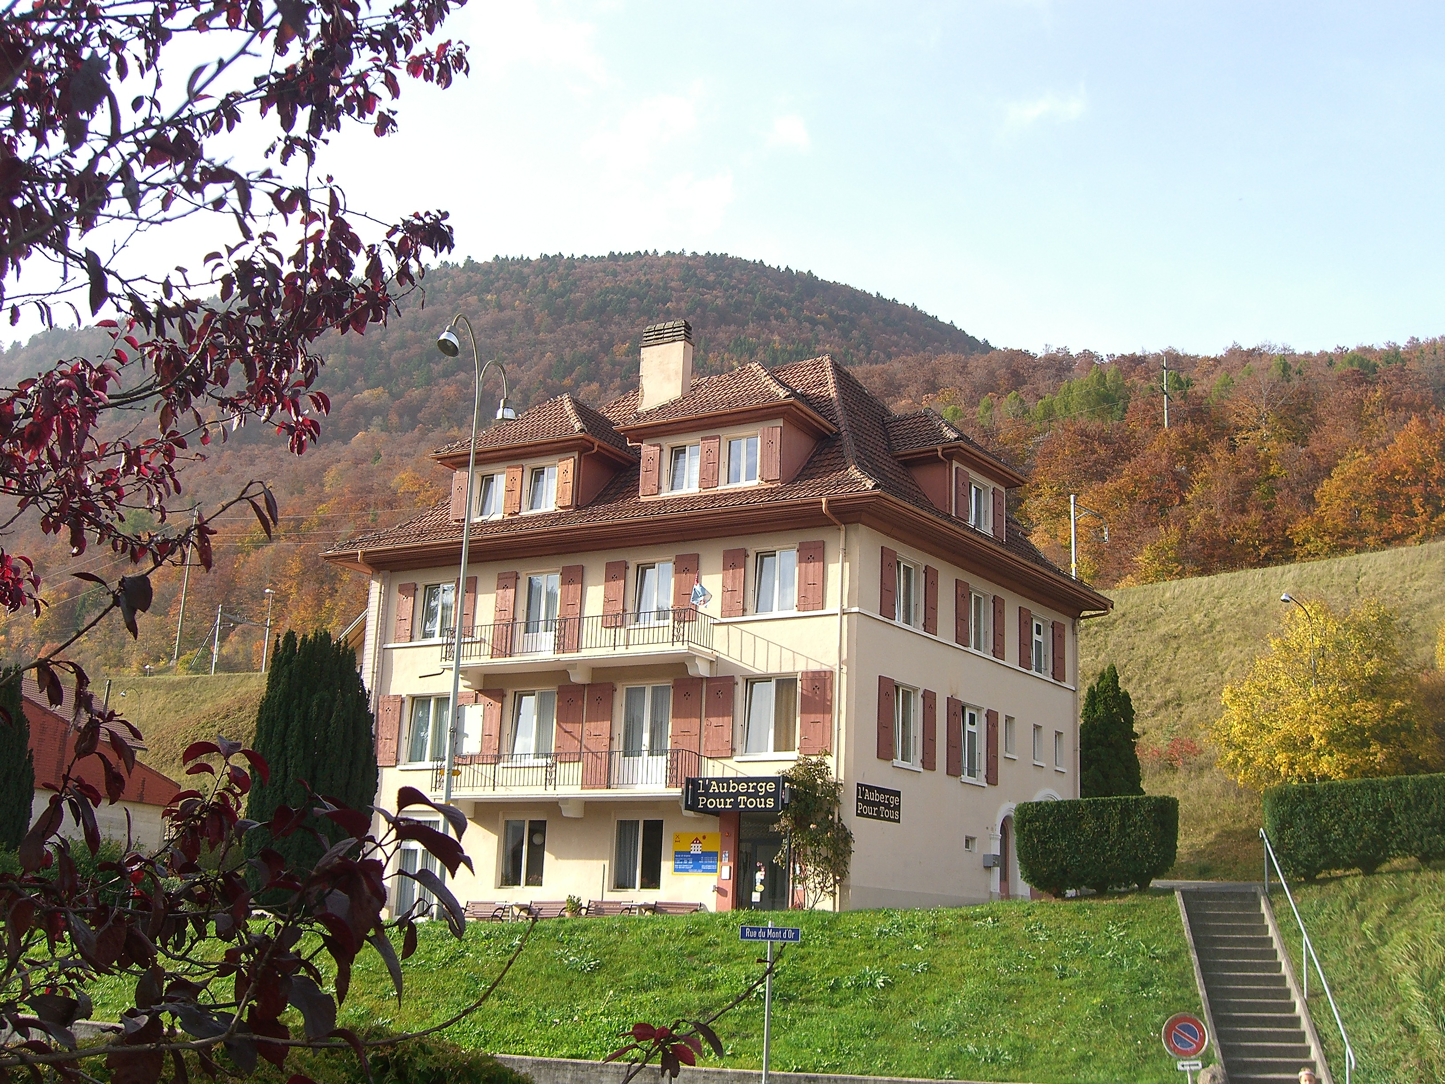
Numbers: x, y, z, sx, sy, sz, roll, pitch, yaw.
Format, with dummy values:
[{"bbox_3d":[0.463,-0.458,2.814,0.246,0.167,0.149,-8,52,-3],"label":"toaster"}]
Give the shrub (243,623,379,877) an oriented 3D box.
[{"bbox_3d":[-9.664,5.558,37.218,3.000,7.000,3.000,6,-13,-14],"label":"shrub"}]

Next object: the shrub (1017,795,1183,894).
[{"bbox_3d":[5.757,4.663,24.400,2.450,1.450,1.100,0,-13,12],"label":"shrub"}]

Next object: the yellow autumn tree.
[{"bbox_3d":[19.736,6.189,52.017,7.000,8.800,7.000,-2,-14,21],"label":"yellow autumn tree"}]

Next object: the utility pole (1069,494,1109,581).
[{"bbox_3d":[23.993,1.485,104.395,0.350,8.600,4.200,-9,-17,42],"label":"utility pole"}]

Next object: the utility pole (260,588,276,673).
[{"bbox_3d":[-49.079,9.656,170.950,0.900,9.400,0.700,-6,-15,33],"label":"utility pole"}]

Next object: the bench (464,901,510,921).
[{"bbox_3d":[-5.648,8.727,36.691,1.250,0.800,0.620,-6,-15,33],"label":"bench"}]

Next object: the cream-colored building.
[{"bbox_3d":[0.397,2.034,43.049,16.264,17.106,14.542,-6,-15,33],"label":"cream-colored building"}]

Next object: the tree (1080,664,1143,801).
[{"bbox_3d":[11.252,6.804,45.763,2.100,6.600,2.100,-1,-13,14],"label":"tree"}]

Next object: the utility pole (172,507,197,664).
[{"bbox_3d":[-60.778,4.893,180.001,0.400,17.900,0.400,-6,-15,33],"label":"utility pole"}]

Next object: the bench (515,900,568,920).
[{"bbox_3d":[-4.037,8.494,35.663,1.250,0.800,0.620,-6,-15,33],"label":"bench"}]

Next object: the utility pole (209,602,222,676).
[{"bbox_3d":[-52.383,10.392,164.084,0.350,8.200,0.350,-6,-15,33],"label":"utility pole"}]

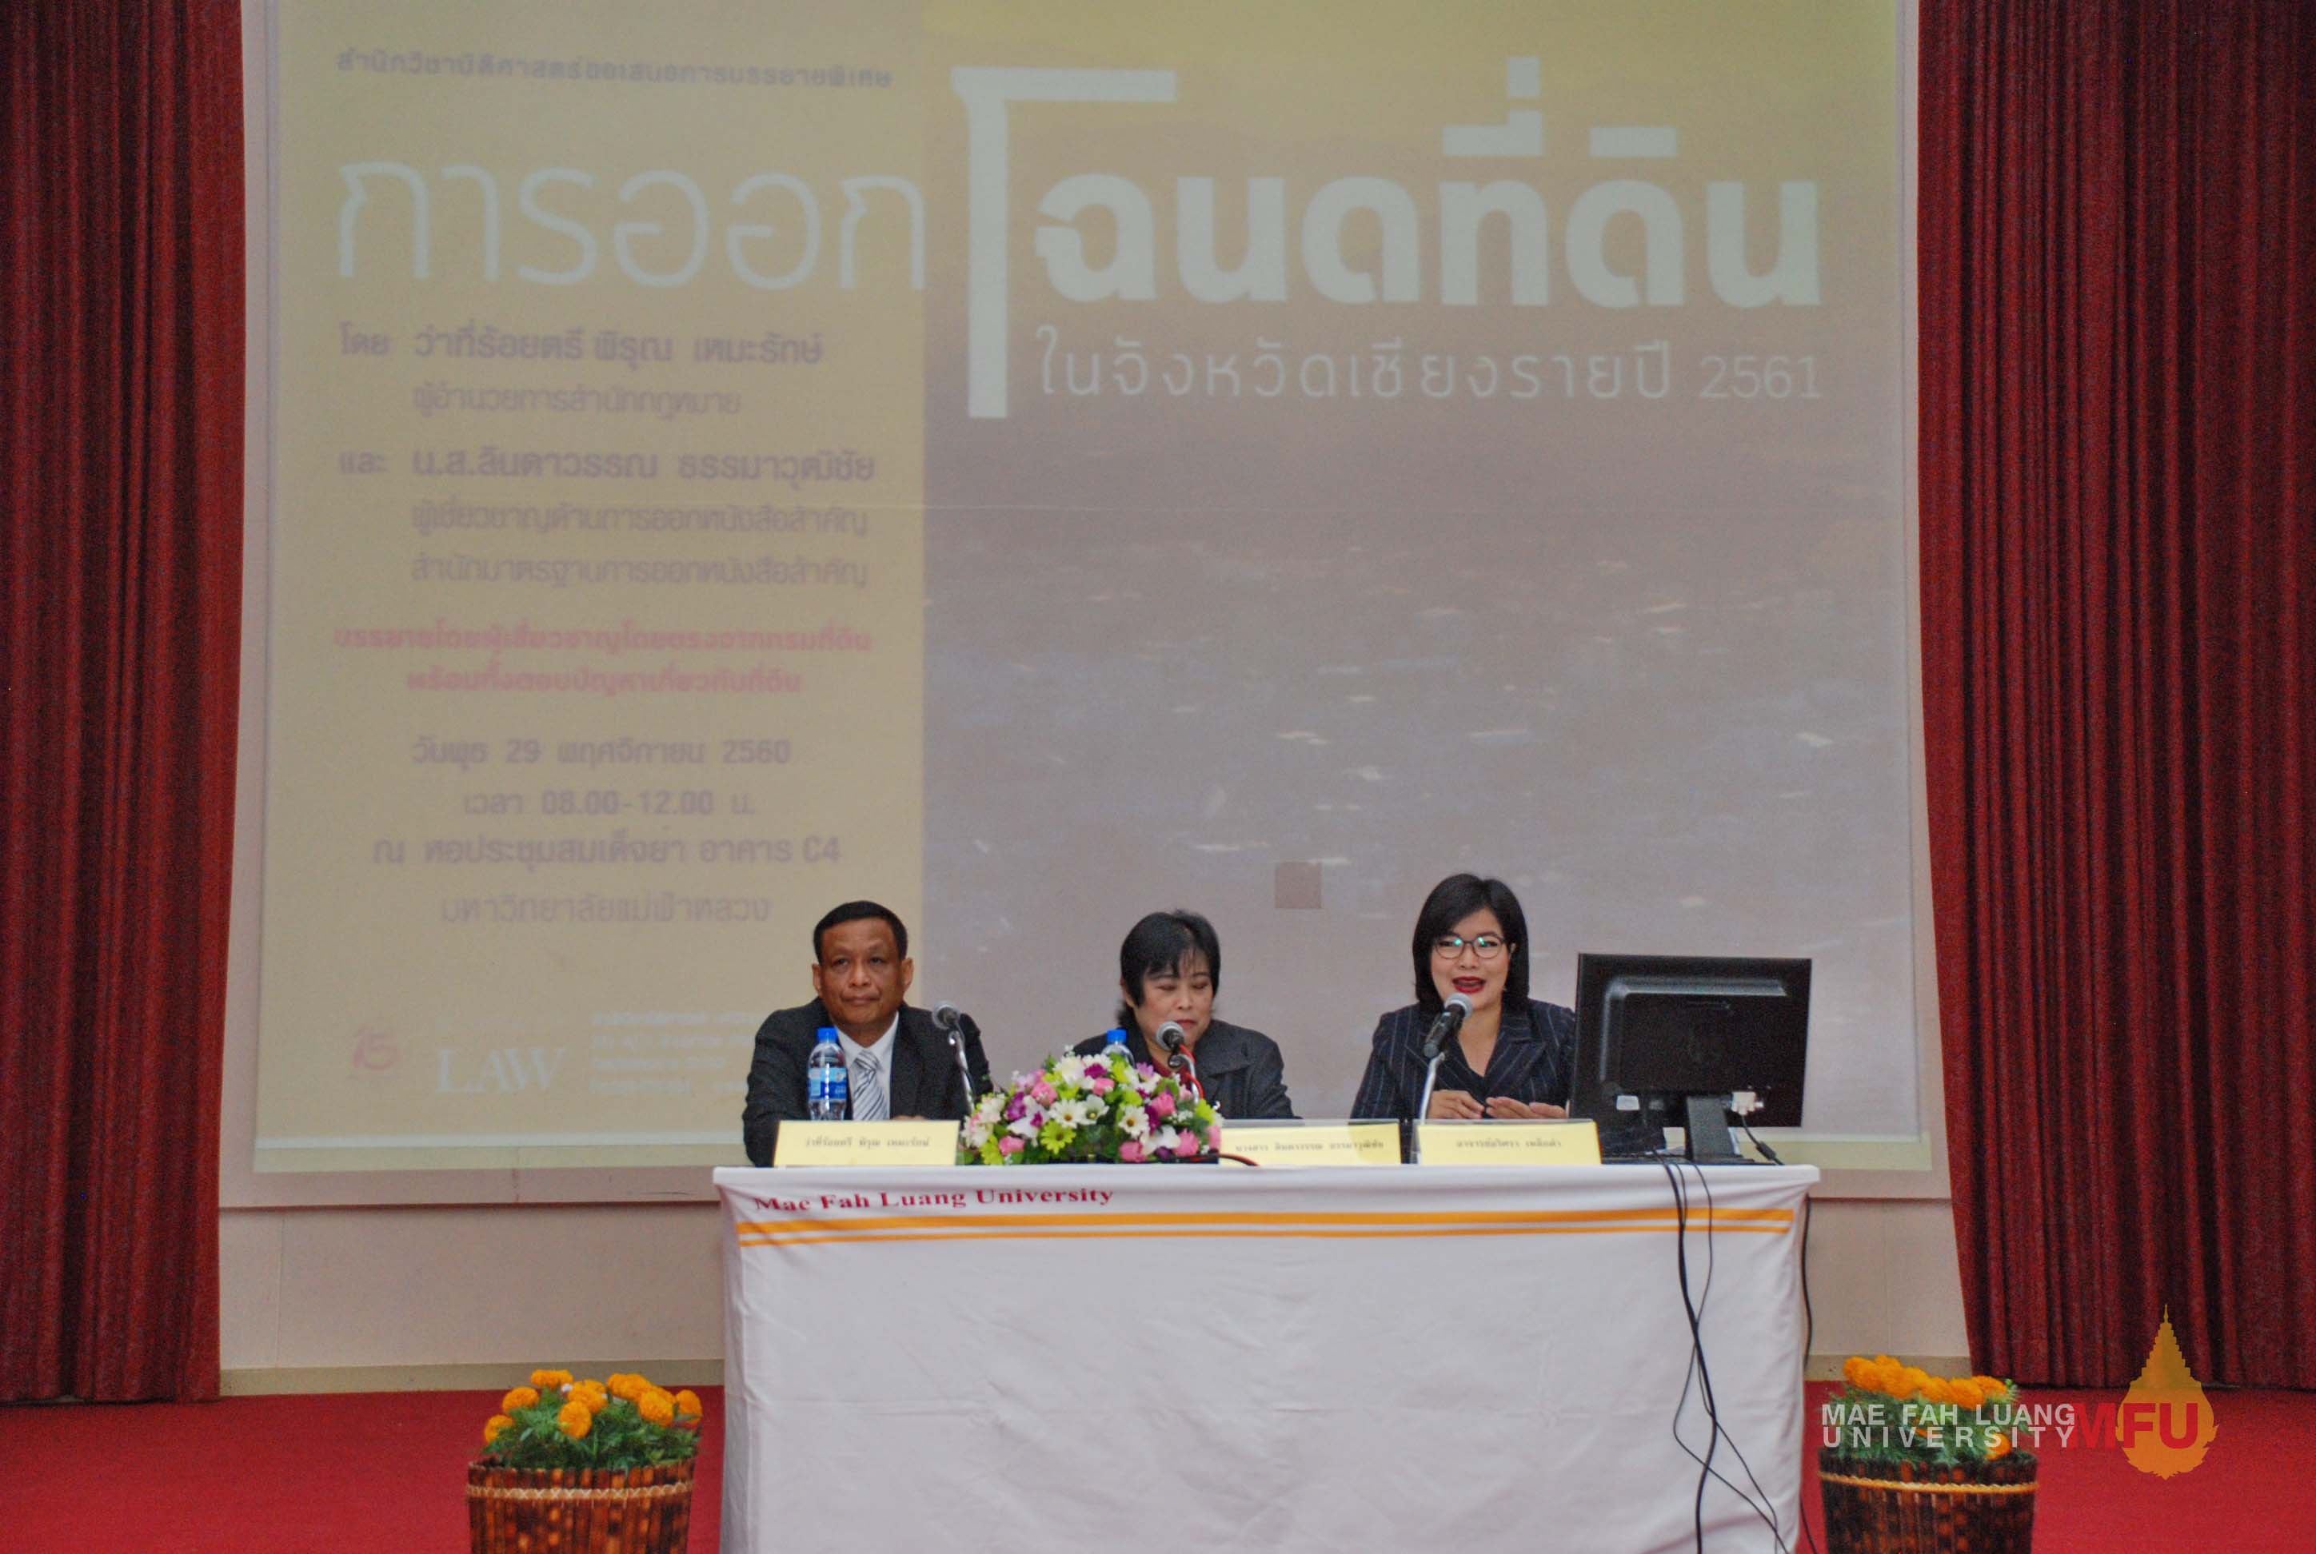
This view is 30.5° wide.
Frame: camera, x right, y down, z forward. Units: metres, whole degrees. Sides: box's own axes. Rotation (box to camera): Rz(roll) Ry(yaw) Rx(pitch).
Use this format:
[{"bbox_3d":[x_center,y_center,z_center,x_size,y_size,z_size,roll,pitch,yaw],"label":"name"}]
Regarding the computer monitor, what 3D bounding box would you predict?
[{"bbox_3d":[0.930,0.492,7.436,0.450,0.371,0.190,2,-6,-23],"label":"computer monitor"}]

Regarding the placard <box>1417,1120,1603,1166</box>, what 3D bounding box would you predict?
[{"bbox_3d":[0.596,0.622,7.223,0.310,0.078,0.065,0,-5,0],"label":"placard"}]

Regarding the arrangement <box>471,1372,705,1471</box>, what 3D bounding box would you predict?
[{"bbox_3d":[-0.888,1.002,6.637,0.350,0.170,0.330,0,-5,0],"label":"arrangement"}]

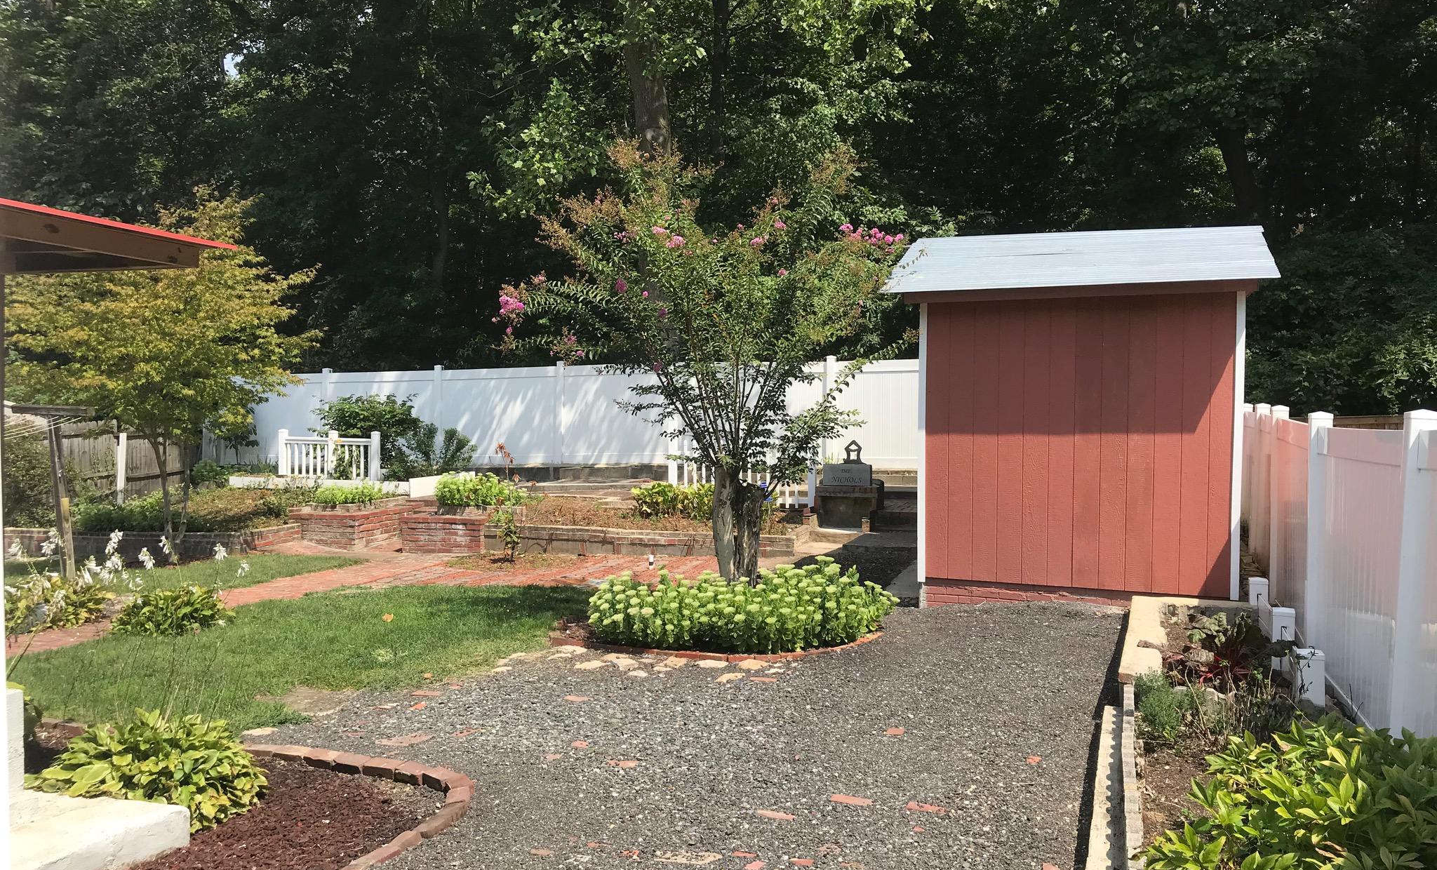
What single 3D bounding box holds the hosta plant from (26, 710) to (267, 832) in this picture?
[{"bbox_3d":[-2.598,1.462,5.300,1.050,0.420,0.920,0,2,0],"label":"hosta plant"}]

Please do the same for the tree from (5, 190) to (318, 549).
[{"bbox_3d":[-6.530,-0.756,13.700,3.800,4.350,3.600,0,2,0],"label":"tree"}]

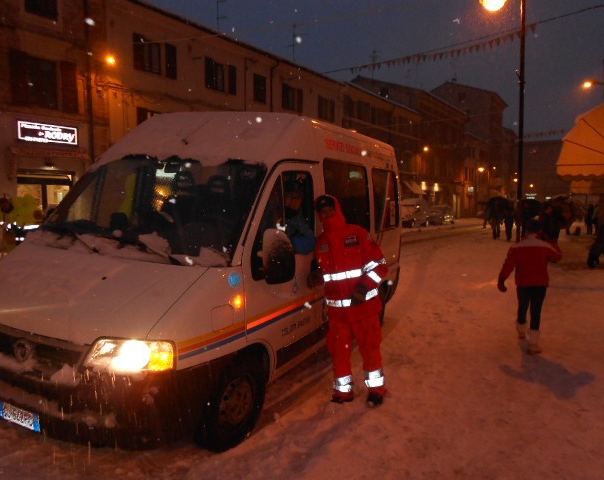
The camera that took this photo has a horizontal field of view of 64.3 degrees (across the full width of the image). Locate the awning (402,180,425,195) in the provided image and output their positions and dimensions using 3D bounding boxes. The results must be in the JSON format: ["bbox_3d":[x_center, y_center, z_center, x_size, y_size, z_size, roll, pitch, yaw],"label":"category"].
[{"bbox_3d":[10.019,-4.669,43.000,1.150,1.150,2.600,2,4,34],"label":"awning"}]

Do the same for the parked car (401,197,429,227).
[{"bbox_3d":[8.909,-2.115,38.353,1.850,2.200,4.500,2,4,34],"label":"parked car"}]

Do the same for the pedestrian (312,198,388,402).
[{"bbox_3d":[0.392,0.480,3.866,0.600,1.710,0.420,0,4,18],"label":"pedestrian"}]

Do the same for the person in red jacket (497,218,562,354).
[{"bbox_3d":[2.553,0.472,5.370,0.660,1.470,0.420,1,4,27],"label":"person in red jacket"}]

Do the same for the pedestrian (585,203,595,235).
[{"bbox_3d":[14.914,-1.092,24.902,0.500,1.720,0.380,2,5,40],"label":"pedestrian"}]

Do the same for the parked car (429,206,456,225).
[{"bbox_3d":[11.342,-1.984,40.590,1.720,1.580,4.100,2,4,34],"label":"parked car"}]

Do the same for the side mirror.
[{"bbox_3d":[-0.155,0.118,3.285,0.200,0.380,0.150,1,4,26],"label":"side mirror"}]

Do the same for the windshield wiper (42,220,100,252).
[{"bbox_3d":[-1.731,-0.033,3.594,0.680,0.170,0.150,2,5,38],"label":"windshield wiper"}]

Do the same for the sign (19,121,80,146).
[{"bbox_3d":[-9.477,-3.947,17.900,0.150,0.780,2.350,2,5,36],"label":"sign"}]

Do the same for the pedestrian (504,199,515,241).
[{"bbox_3d":[9.421,-0.833,21.799,0.520,1.760,0.400,1,4,30],"label":"pedestrian"}]

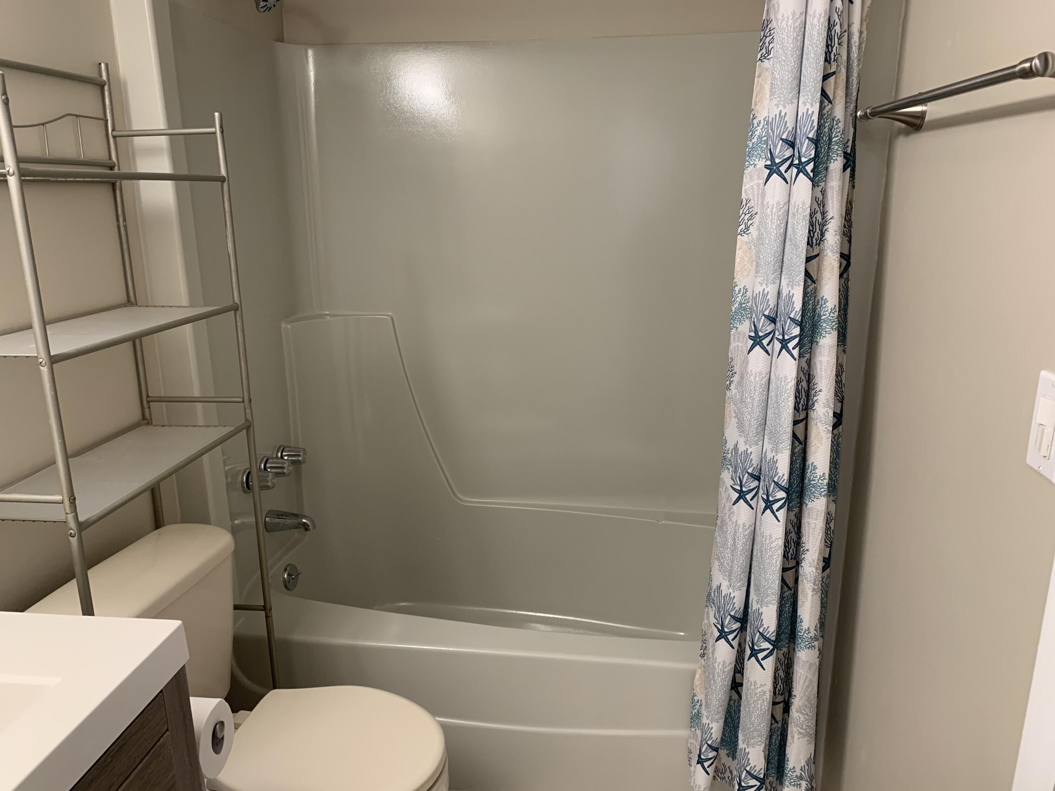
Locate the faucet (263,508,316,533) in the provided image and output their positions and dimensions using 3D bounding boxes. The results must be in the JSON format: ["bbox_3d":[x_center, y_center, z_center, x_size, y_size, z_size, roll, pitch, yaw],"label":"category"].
[{"bbox_3d":[-0.629,0.339,2.125,0.128,0.061,0.057,1,15,6],"label":"faucet"}]

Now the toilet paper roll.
[{"bbox_3d":[-0.508,0.506,1.176,0.102,0.108,0.108,1,15,6],"label":"toilet paper roll"}]

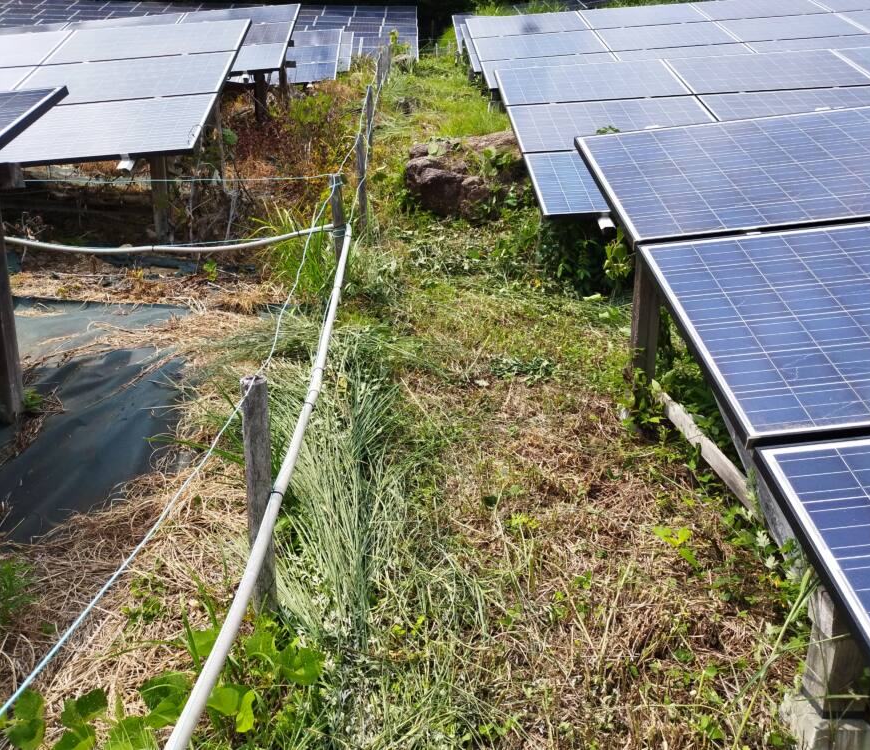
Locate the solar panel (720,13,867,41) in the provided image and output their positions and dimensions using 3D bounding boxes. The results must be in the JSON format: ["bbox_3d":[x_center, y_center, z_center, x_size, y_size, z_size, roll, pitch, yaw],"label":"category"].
[{"bbox_3d":[4.685,-4.562,10.286,1.650,0.042,0.990,-5,39,-1],"label":"solar panel"}]

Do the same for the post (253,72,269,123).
[{"bbox_3d":[-2.100,-3.390,9.450,0.095,0.660,0.095,-2,10,-2],"label":"post"}]

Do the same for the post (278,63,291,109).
[{"bbox_3d":[-1.995,-3.950,10.250,0.090,0.800,0.090,-2,10,-2],"label":"post"}]

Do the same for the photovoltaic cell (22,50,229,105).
[{"bbox_3d":[-2.470,-2.355,6.250,1.650,0.045,0.990,-4,39,-1],"label":"photovoltaic cell"}]

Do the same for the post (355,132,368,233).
[{"bbox_3d":[-0.520,-1.375,5.600,0.062,0.720,0.062,-2,10,-2],"label":"post"}]

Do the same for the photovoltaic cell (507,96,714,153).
[{"bbox_3d":[1.488,-2.070,6.471,1.650,0.042,0.990,-4,39,-1],"label":"photovoltaic cell"}]

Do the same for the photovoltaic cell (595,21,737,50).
[{"bbox_3d":[3.021,-4.426,10.244,1.650,0.042,0.990,-5,39,-1],"label":"photovoltaic cell"}]

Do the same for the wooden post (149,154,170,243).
[{"bbox_3d":[-1.911,-1.261,5.420,0.100,0.660,0.100,-2,12,-1],"label":"wooden post"}]

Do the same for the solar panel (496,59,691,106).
[{"bbox_3d":[1.436,-2.709,7.265,1.650,0.042,0.990,-4,39,-1],"label":"solar panel"}]

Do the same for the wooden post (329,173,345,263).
[{"bbox_3d":[-0.631,-1.020,5.070,0.062,0.600,0.062,-2,10,-2],"label":"wooden post"}]

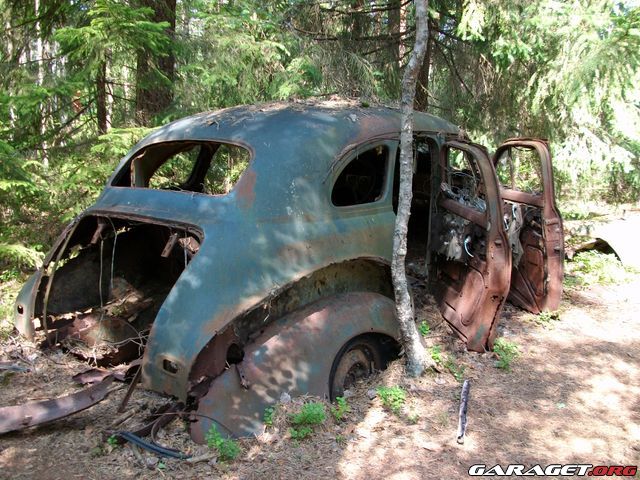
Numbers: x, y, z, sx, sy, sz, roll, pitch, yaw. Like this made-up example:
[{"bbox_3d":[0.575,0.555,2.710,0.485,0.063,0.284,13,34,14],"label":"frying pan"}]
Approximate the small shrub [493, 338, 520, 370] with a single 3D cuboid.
[{"bbox_3d":[1.044,0.633,3.326,0.149,0.154,0.140,3,10,18],"label":"small shrub"}]

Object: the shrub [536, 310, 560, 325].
[{"bbox_3d":[1.557,0.520,4.037,0.156,0.076,0.140,4,10,21],"label":"shrub"}]

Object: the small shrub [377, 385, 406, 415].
[{"bbox_3d":[0.339,0.747,2.813,0.136,0.117,0.130,1,9,7],"label":"small shrub"}]

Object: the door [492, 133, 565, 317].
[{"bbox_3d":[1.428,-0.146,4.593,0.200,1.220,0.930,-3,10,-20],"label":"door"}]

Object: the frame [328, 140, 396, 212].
[{"bbox_3d":[0.247,-0.372,3.364,0.090,0.410,0.560,1,8,37],"label":"frame"}]

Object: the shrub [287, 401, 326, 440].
[{"bbox_3d":[-0.059,0.771,2.575,0.165,0.143,0.150,0,9,-1],"label":"shrub"}]

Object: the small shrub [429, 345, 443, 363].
[{"bbox_3d":[0.667,0.657,3.423,0.077,0.101,0.080,2,9,11],"label":"small shrub"}]

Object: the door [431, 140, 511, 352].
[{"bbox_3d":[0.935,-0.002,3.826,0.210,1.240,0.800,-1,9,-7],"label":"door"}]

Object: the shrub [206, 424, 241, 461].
[{"bbox_3d":[-0.391,0.811,2.409,0.132,0.119,0.130,-2,9,-10],"label":"shrub"}]

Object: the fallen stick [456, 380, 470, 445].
[{"bbox_3d":[0.696,0.793,2.859,0.045,0.040,0.712,2,10,15],"label":"fallen stick"}]

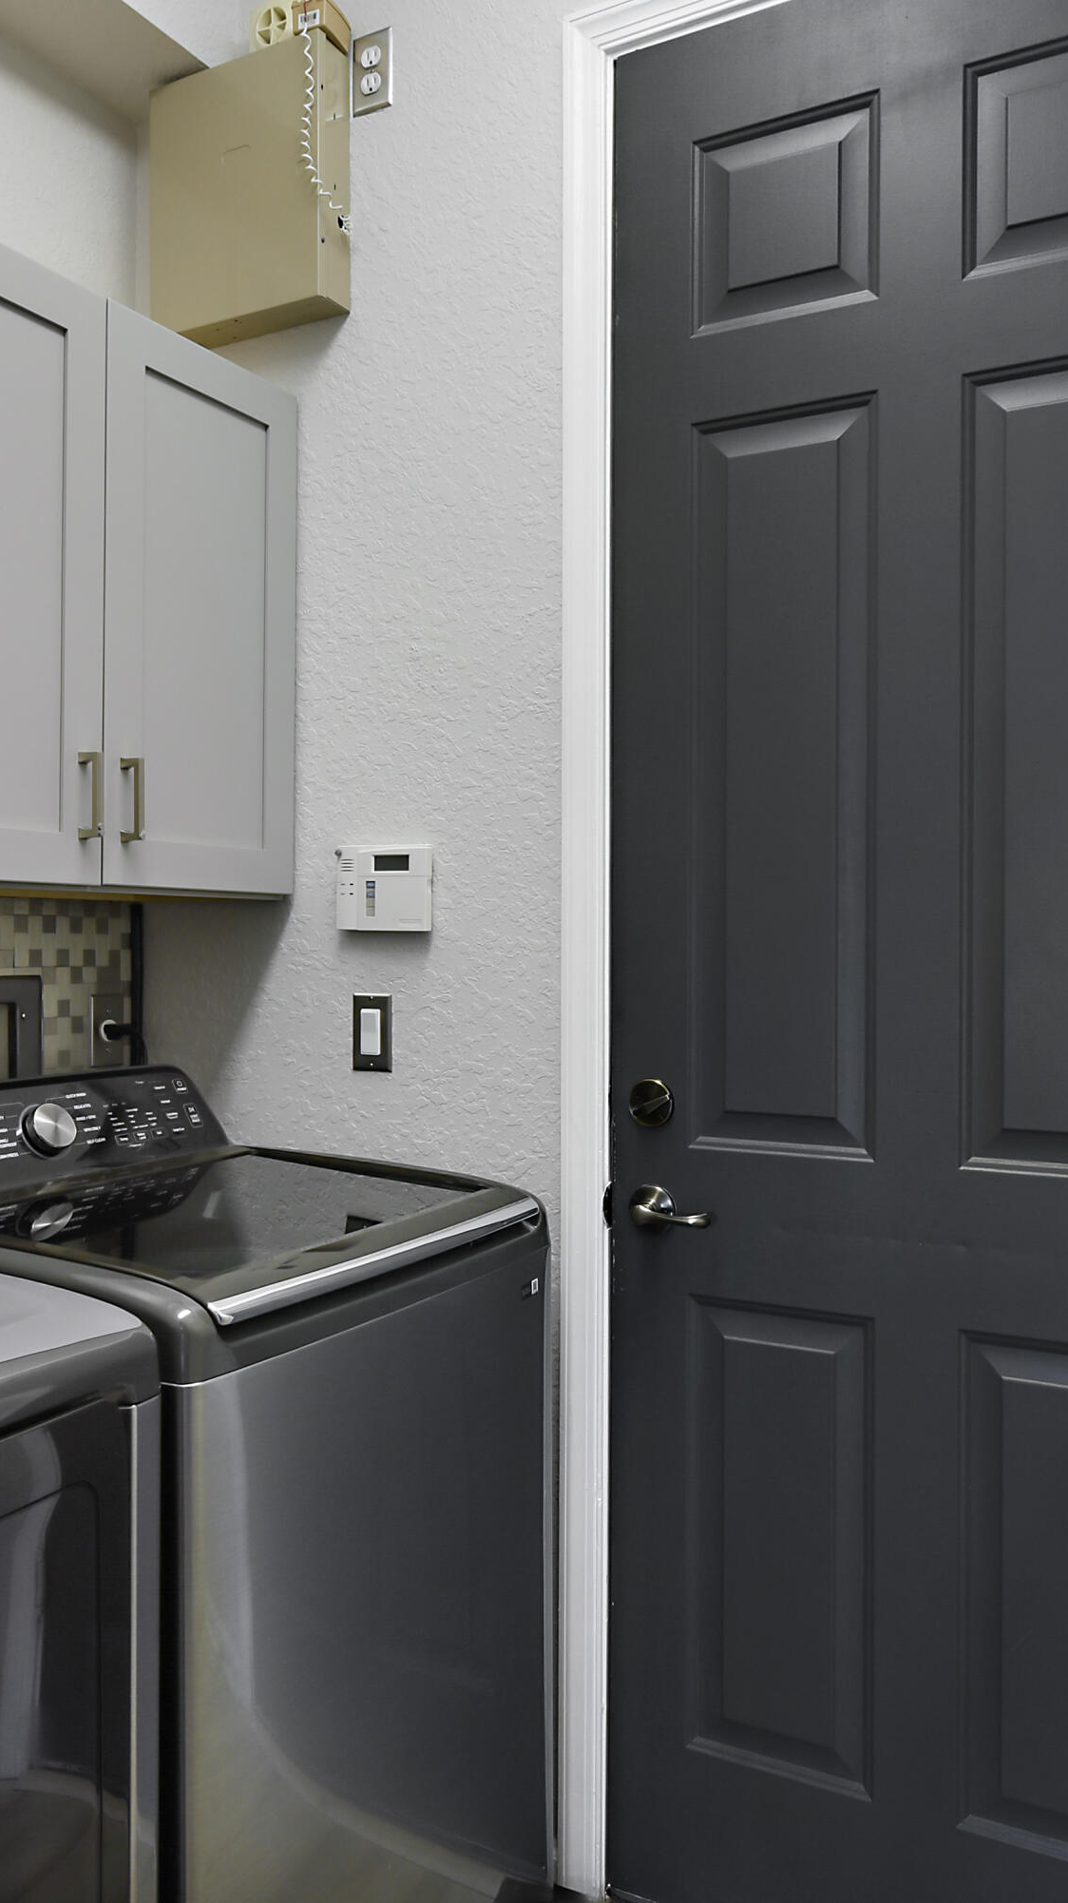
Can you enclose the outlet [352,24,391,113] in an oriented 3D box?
[{"bbox_3d":[-0.236,-1.292,2.096,0.070,0.113,0.009,0,0,28],"label":"outlet"}]

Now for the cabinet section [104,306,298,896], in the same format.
[{"bbox_3d":[-0.593,-0.456,2.059,0.330,0.753,0.387,0,0,29],"label":"cabinet section"}]

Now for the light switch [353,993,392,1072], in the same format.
[{"bbox_3d":[-0.237,0.120,2.100,0.070,0.113,0.010,0,0,28],"label":"light switch"}]

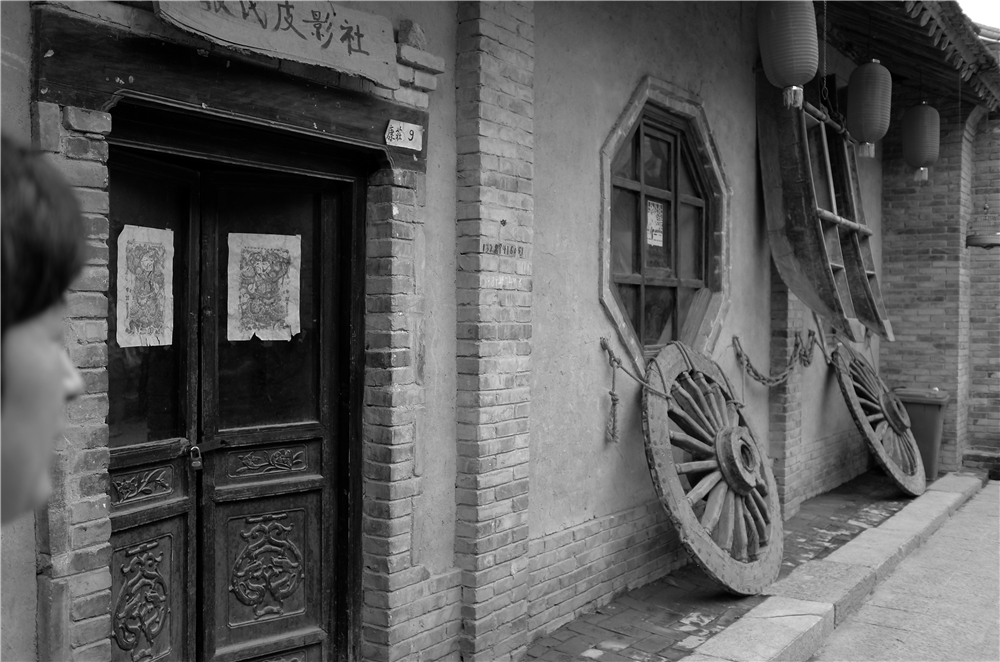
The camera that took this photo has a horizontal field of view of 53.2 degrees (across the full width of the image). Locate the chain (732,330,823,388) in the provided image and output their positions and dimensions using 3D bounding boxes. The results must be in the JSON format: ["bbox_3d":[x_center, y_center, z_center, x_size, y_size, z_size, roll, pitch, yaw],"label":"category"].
[{"bbox_3d":[2.028,0.186,7.042,0.170,0.380,1.720,1,1,34],"label":"chain"}]

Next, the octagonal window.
[{"bbox_3d":[0.948,-0.542,5.697,0.160,1.660,1.760,1,1,34],"label":"octagonal window"}]

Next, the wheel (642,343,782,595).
[{"bbox_3d":[1.172,0.707,5.270,0.290,1.380,1.380,-25,-13,32],"label":"wheel"}]

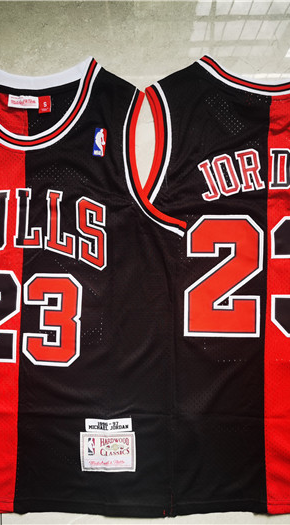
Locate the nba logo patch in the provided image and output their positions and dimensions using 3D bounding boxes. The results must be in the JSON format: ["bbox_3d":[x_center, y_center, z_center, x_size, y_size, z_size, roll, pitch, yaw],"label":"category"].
[{"bbox_3d":[-0.074,-0.199,0.905,0.018,0.004,0.046,6,91,2],"label":"nba logo patch"}]

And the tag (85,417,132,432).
[{"bbox_3d":[-0.060,0.271,0.908,0.077,0.004,0.022,-1,90,2],"label":"tag"}]

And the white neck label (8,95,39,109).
[{"bbox_3d":[-0.202,-0.268,0.913,0.051,0.004,0.020,5,91,2],"label":"white neck label"}]

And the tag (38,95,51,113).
[{"bbox_3d":[-0.167,-0.263,0.912,0.020,0.004,0.027,-3,90,2],"label":"tag"}]

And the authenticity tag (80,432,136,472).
[{"bbox_3d":[-0.061,0.316,0.908,0.090,0.004,0.066,0,90,2],"label":"authenticity tag"}]

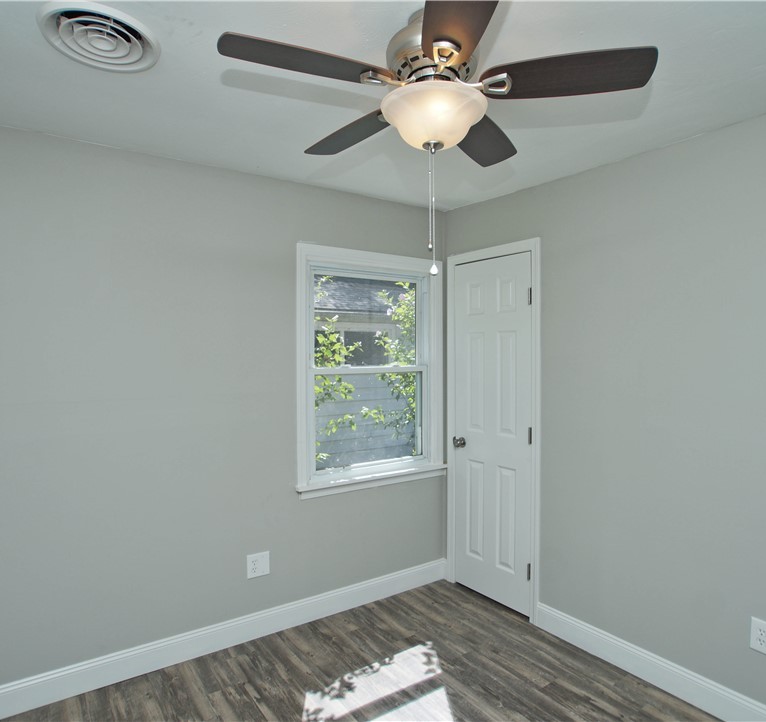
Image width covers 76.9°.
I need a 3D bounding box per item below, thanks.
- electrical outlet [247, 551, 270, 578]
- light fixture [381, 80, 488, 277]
[{"bbox_3d":[-0.635,1.048,2.474,0.115,0.119,0.011,-1,1,-32],"label":"electrical outlet"},{"bbox_3d":[0.142,-0.466,1.321,0.295,0.462,0.295,0,1,0],"label":"light fixture"}]

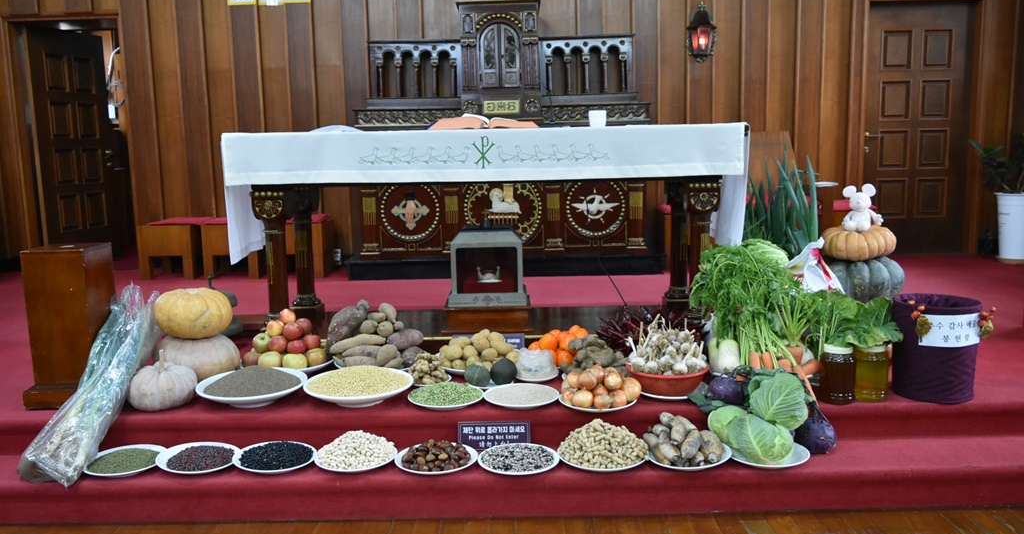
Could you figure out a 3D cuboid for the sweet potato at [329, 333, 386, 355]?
[{"bbox_3d":[-0.624,0.313,3.102,0.235,0.075,0.062,-4,8,-17],"label":"sweet potato"}]

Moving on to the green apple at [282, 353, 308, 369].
[{"bbox_3d":[-0.898,0.396,3.188,0.094,0.078,0.092,-1,8,1],"label":"green apple"}]

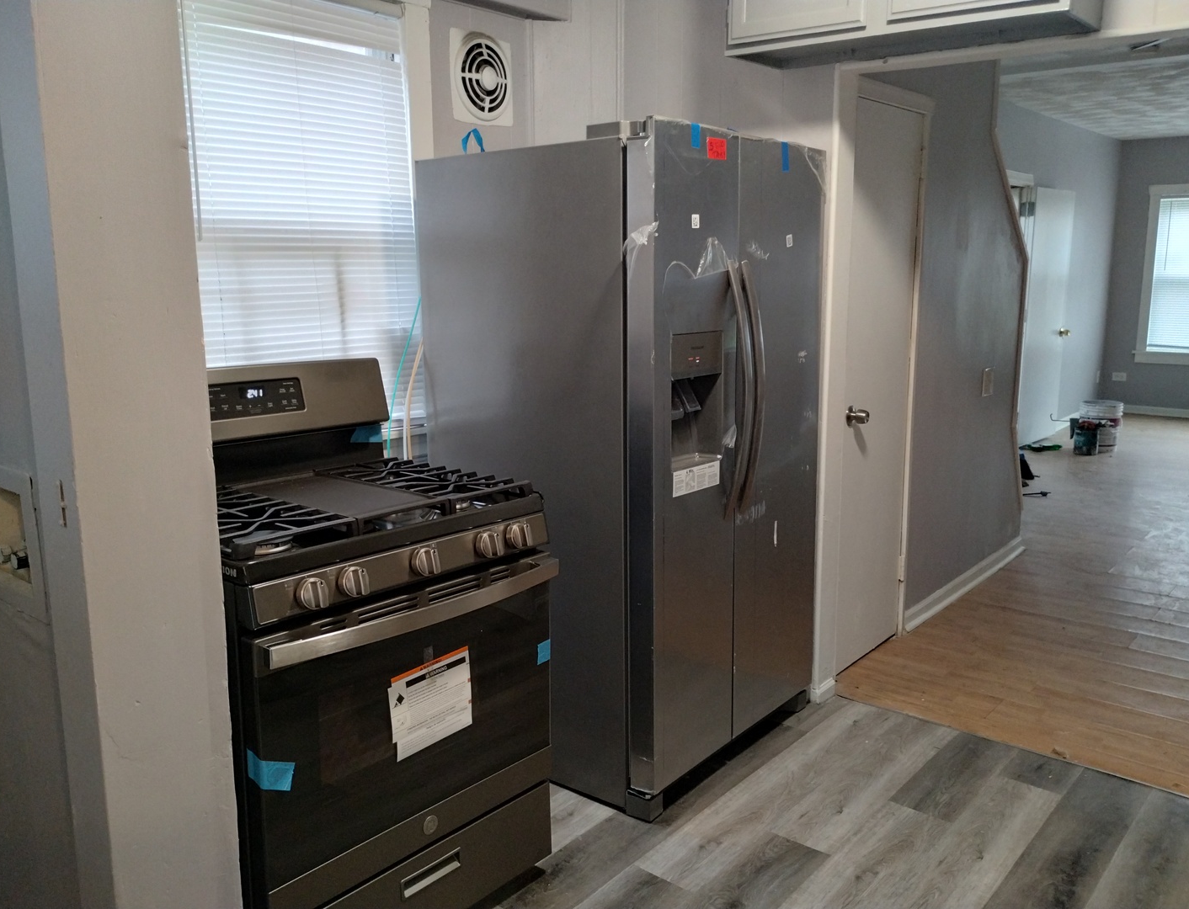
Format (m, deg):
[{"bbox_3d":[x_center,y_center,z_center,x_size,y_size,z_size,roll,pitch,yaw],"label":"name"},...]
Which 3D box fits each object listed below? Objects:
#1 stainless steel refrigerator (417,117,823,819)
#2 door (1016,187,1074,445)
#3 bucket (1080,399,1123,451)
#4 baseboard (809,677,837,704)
[{"bbox_3d":[0.120,-0.006,2.992,0.888,1.775,0.897,8,13,38],"label":"stainless steel refrigerator"},{"bbox_3d":[3.668,-1.102,7.963,0.040,2.030,0.839,10,15,43],"label":"door"},{"bbox_3d":[4.039,-0.218,7.822,0.300,0.370,0.300,5,12,27],"label":"bucket"},{"bbox_3d":[0.777,0.799,3.332,0.042,0.058,0.105,8,14,39],"label":"baseboard"}]

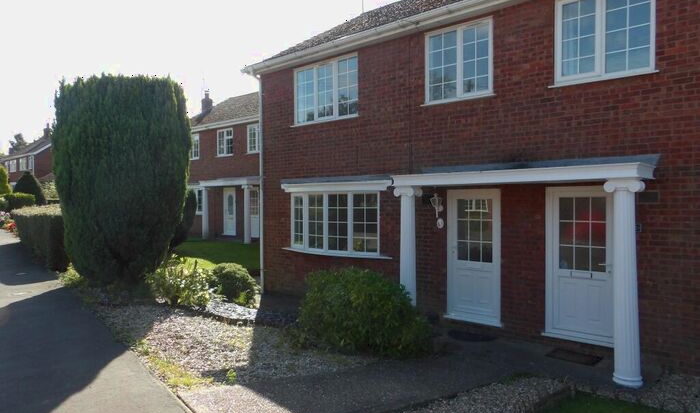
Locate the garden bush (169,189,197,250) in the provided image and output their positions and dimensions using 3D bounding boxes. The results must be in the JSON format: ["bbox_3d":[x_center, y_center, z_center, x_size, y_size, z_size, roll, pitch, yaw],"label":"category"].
[{"bbox_3d":[-5.760,0.420,16.300,1.250,2.150,1.250,-1,1,-19],"label":"garden bush"}]

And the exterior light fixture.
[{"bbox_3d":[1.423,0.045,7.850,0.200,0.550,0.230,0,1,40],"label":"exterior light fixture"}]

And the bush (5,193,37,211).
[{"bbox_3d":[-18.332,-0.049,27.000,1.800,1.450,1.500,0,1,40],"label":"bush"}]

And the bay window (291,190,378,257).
[{"bbox_3d":[-0.412,0.297,9.351,2.250,1.200,0.360,0,1,40],"label":"bay window"}]

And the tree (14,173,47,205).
[{"bbox_3d":[-17.776,-0.389,27.000,2.000,3.000,2.000,-1,1,-33],"label":"tree"}]

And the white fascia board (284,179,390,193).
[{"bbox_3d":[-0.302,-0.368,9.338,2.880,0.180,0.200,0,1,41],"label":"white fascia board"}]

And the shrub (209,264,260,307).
[{"bbox_3d":[-2.249,1.462,9.450,0.900,0.860,0.870,0,1,0],"label":"shrub"}]

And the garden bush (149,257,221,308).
[{"bbox_3d":[-3.244,1.443,9.400,1.350,0.970,1.250,-1,1,-19],"label":"garden bush"}]

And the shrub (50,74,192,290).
[{"bbox_3d":[-5.013,-0.562,10.600,2.700,4.300,2.650,0,1,40],"label":"shrub"}]

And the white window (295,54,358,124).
[{"bbox_3d":[-0.507,-2.304,9.722,1.770,1.200,0.110,0,1,41],"label":"white window"}]

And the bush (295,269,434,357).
[{"bbox_3d":[0.240,1.456,7.500,2.050,1.180,1.750,0,1,40],"label":"bush"}]

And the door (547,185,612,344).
[{"bbox_3d":[3.123,0.784,6.582,0.930,2.080,0.110,0,1,41],"label":"door"}]

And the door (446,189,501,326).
[{"bbox_3d":[1.935,0.777,7.629,0.920,2.080,0.110,0,1,41],"label":"door"}]

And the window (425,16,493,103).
[{"bbox_3d":[1.717,-2.285,7.725,1.180,1.200,0.110,0,1,40],"label":"window"}]

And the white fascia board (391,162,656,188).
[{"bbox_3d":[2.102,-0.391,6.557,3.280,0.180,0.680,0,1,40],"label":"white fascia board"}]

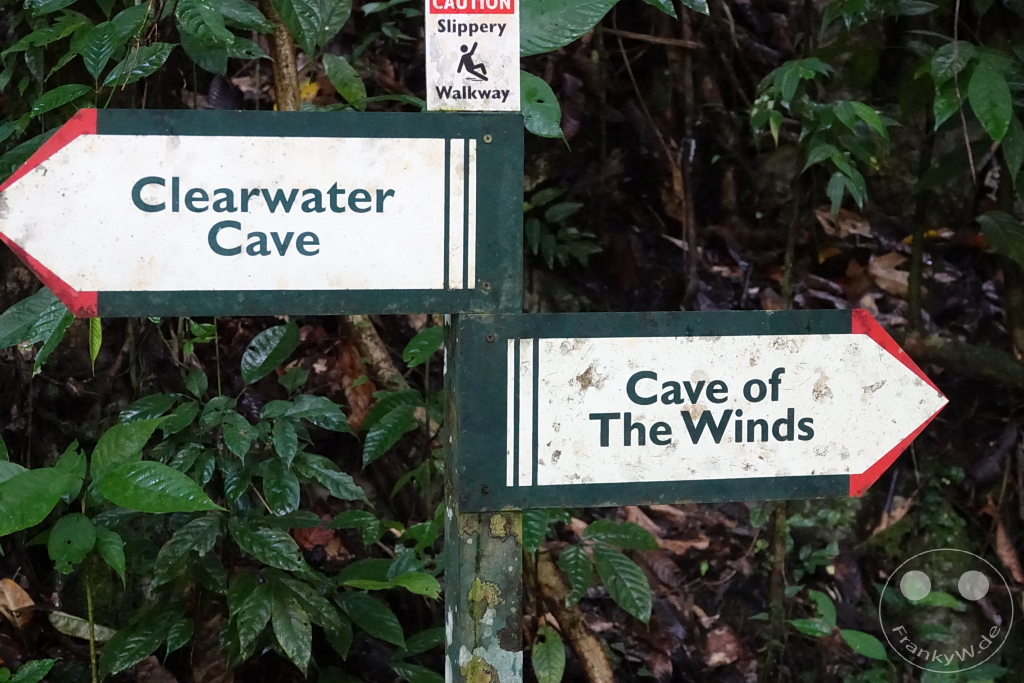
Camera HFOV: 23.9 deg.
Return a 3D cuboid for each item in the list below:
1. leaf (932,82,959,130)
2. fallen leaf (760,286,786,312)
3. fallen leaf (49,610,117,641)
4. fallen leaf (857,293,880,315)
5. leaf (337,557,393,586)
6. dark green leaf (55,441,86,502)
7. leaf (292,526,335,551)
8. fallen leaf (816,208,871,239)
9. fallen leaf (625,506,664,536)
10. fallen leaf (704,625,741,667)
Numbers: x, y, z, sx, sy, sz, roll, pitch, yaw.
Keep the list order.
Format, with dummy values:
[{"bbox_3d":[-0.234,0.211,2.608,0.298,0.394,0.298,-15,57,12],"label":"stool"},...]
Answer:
[{"bbox_3d":[0.747,-0.412,4.200,0.050,0.107,0.020,14,-22,8],"label":"leaf"},{"bbox_3d":[0.582,-0.089,5.400,0.060,0.025,0.080,-7,42,-8],"label":"fallen leaf"},{"bbox_3d":[-0.706,0.470,3.990,0.128,0.042,0.020,17,-37,9],"label":"fallen leaf"},{"bbox_3d":[0.681,-0.069,4.600,0.042,0.069,0.015,-2,-38,-18],"label":"fallen leaf"},{"bbox_3d":[-0.236,0.373,3.910,0.097,0.020,0.052,-16,43,-12],"label":"leaf"},{"bbox_3d":[-0.673,0.199,3.700,0.056,0.101,0.022,3,-24,-11],"label":"dark green leaf"},{"bbox_3d":[-0.375,0.369,4.550,0.085,0.025,0.060,0,45,0],"label":"leaf"},{"bbox_3d":[0.781,-0.278,5.700,0.130,0.070,0.030,17,-32,11],"label":"fallen leaf"},{"bbox_3d":[0.268,0.355,4.850,0.115,0.025,0.045,41,41,24],"label":"fallen leaf"},{"bbox_3d":[0.409,0.591,4.700,0.072,0.090,0.025,7,-37,-2],"label":"fallen leaf"}]

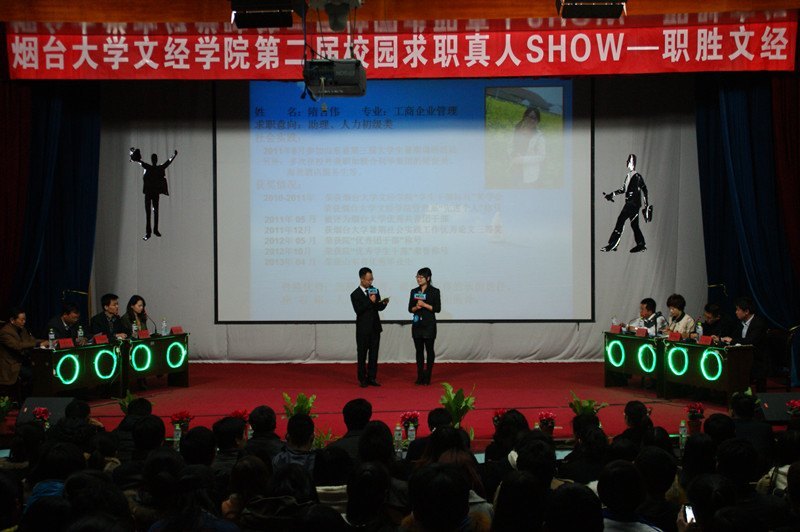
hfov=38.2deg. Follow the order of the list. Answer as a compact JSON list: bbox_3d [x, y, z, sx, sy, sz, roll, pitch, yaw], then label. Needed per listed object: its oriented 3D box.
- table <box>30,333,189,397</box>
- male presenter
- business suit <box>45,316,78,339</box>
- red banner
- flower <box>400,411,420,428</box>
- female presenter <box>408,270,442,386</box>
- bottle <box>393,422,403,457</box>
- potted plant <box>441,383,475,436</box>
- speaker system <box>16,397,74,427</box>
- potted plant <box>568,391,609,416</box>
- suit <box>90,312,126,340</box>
[{"bbox_3d":[-3.890,1.405,15.680,0.400,0.760,2.850,0,1,25],"label":"table"},{"bbox_3d":[-0.434,0.898,17.000,0.470,1.740,0.370,-1,1,-36],"label":"male presenter"},{"bbox_3d":[-4.572,0.985,15.612,0.420,0.660,0.470,1,3,35],"label":"business suit"},{"bbox_3d":[-0.030,-2.795,15.102,10.307,0.621,0.050,0,2,2],"label":"red banner"},{"bbox_3d":[0.115,1.743,12.817,0.210,0.280,0.200,0,2,0],"label":"flower"},{"bbox_3d":[0.365,0.883,16.850,0.440,1.710,0.310,0,1,22],"label":"female presenter"},{"bbox_3d":[-0.020,1.404,9.400,0.066,0.240,0.066,0,1,0],"label":"bottle"},{"bbox_3d":[0.613,1.514,12.100,0.360,0.570,0.360,0,1,0],"label":"potted plant"},{"bbox_3d":[-4.230,1.748,13.895,0.591,0.305,0.420,0,2,0],"label":"speaker system"},{"bbox_3d":[1.975,1.541,12.100,0.420,0.520,0.400,0,1,0],"label":"potted plant"},{"bbox_3d":[-4.128,0.984,16.256,0.420,0.660,0.470,1,3,35],"label":"suit"}]

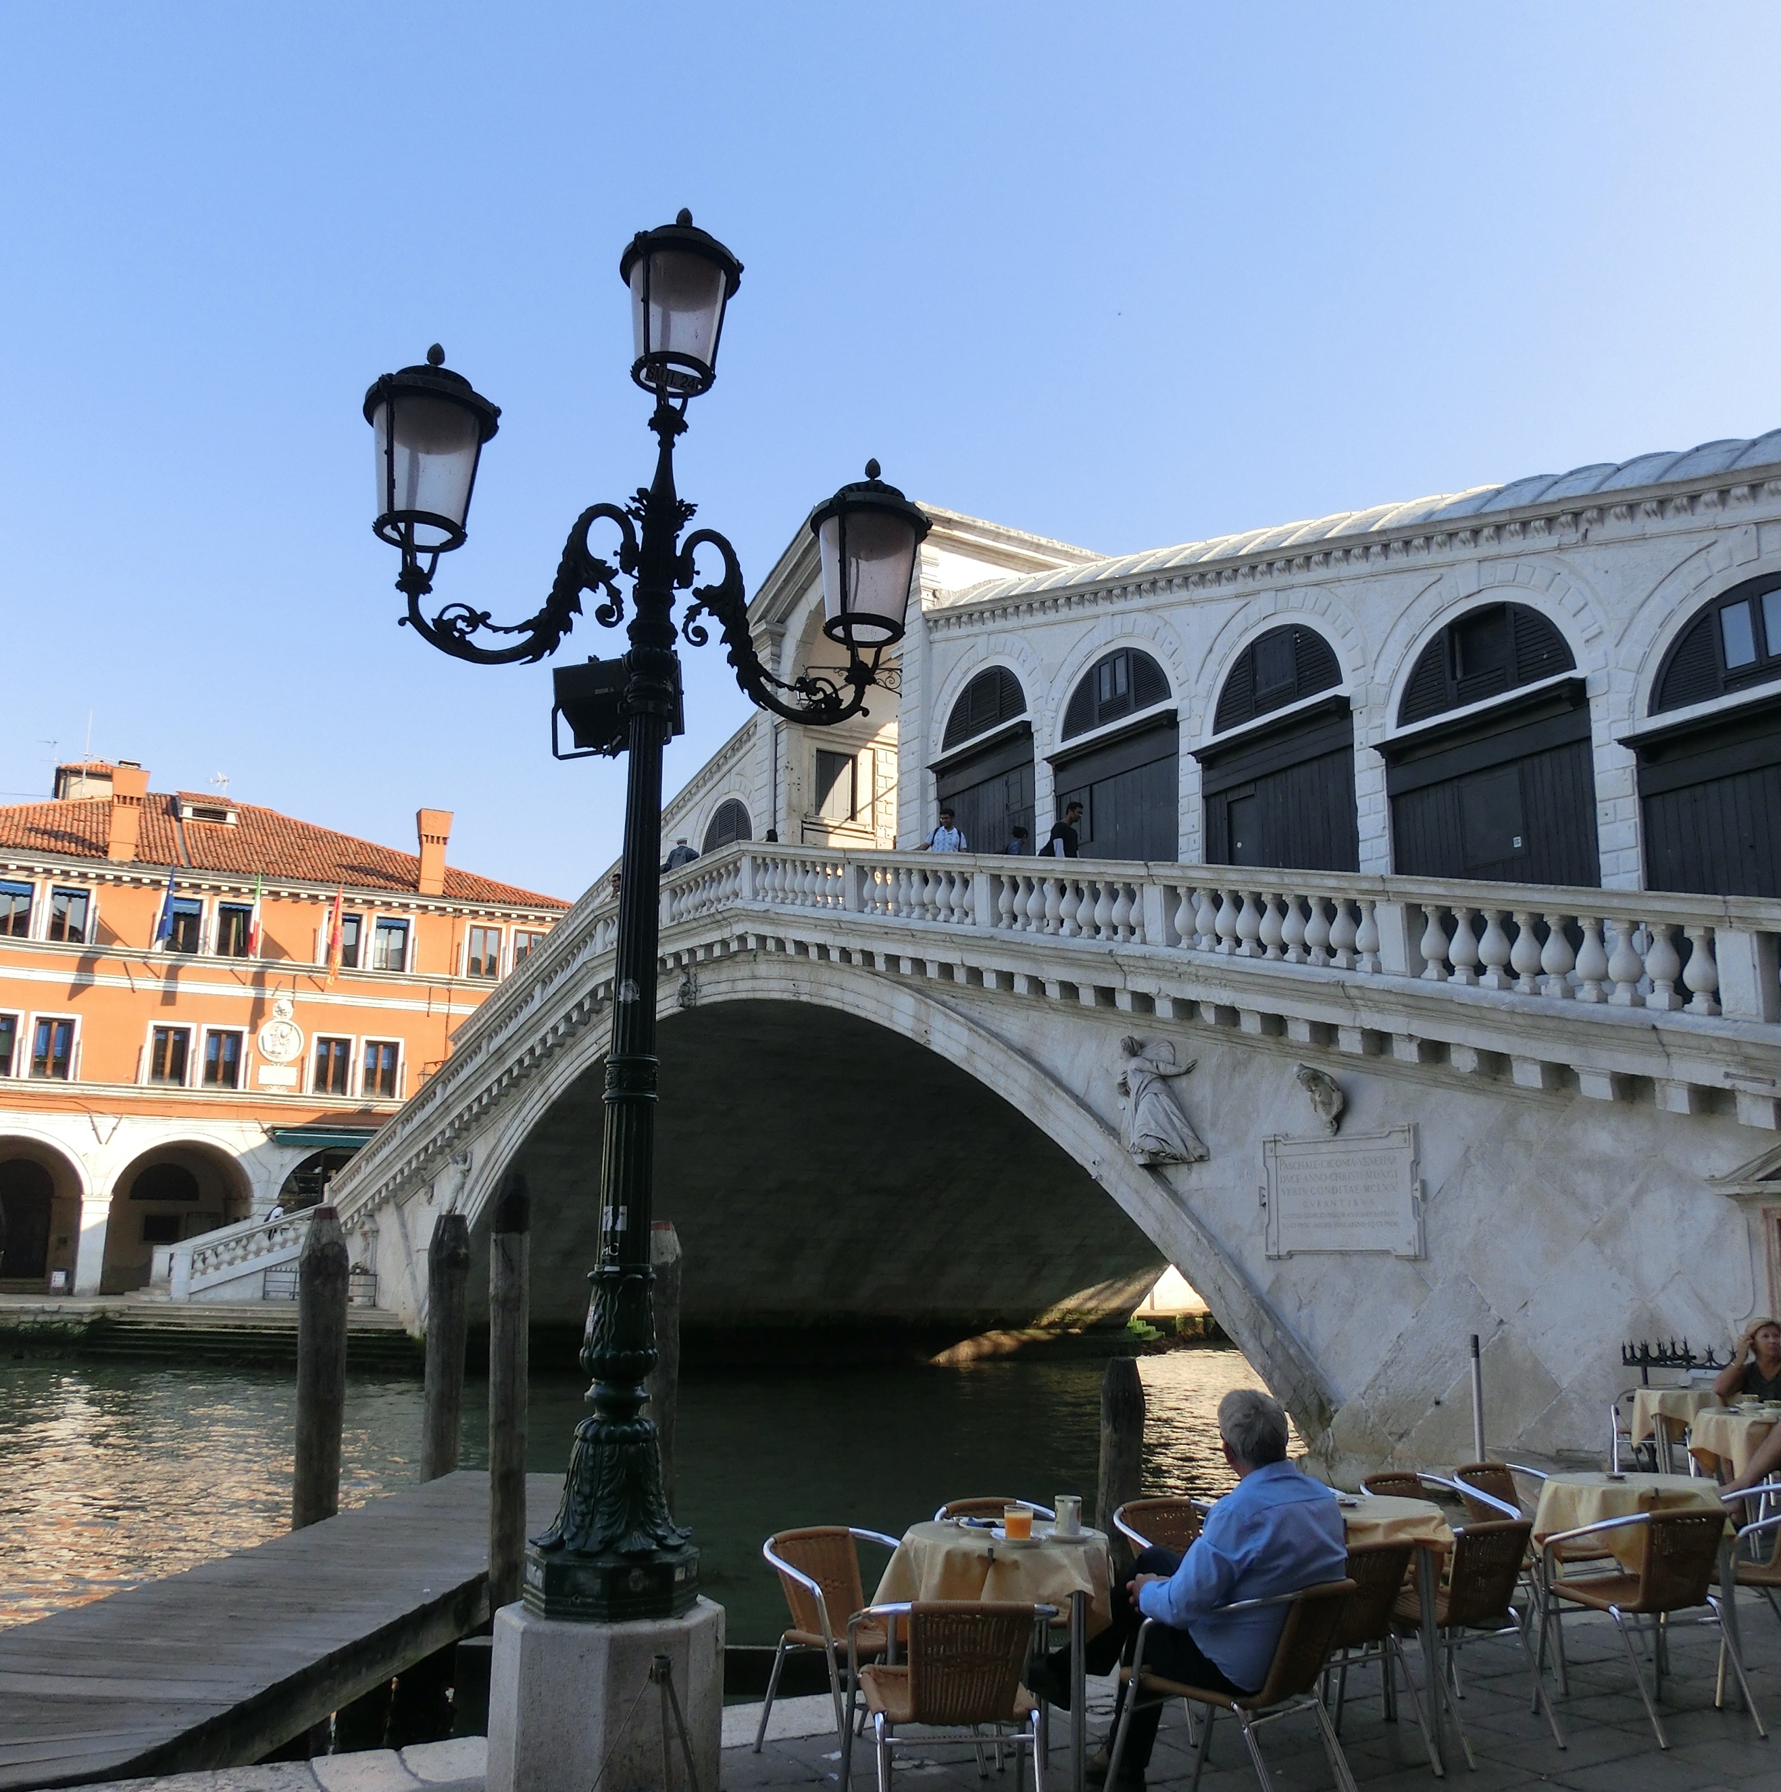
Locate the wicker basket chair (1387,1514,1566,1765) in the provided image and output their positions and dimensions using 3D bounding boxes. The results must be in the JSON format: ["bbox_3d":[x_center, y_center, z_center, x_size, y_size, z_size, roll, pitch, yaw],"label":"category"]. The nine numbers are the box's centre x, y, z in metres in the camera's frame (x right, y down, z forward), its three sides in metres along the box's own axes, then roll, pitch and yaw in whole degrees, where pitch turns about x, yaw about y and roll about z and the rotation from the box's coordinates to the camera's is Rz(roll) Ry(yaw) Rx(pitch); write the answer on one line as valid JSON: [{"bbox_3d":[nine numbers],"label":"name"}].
[{"bbox_3d":[1.940,2.551,5.753,0.560,0.730,0.590,9,-15,-31],"label":"wicker basket chair"}]

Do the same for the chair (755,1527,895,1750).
[{"bbox_3d":[-0.082,2.538,5.570,0.560,0.735,0.590,10,-16,-36],"label":"chair"}]

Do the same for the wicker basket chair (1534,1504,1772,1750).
[{"bbox_3d":[2.695,2.539,5.830,0.560,0.745,0.580,5,-13,-22],"label":"wicker basket chair"}]

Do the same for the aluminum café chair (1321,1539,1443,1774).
[{"bbox_3d":[1.442,2.509,5.517,0.560,0.730,0.590,9,-15,-30],"label":"aluminum café chair"}]

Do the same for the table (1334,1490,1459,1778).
[{"bbox_3d":[1.616,2.549,5.795,0.740,0.760,0.740,5,-14,-17],"label":"table"}]

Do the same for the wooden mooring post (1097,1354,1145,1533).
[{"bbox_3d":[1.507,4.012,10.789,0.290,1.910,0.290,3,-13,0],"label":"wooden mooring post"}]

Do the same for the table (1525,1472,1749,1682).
[{"bbox_3d":[2.824,2.616,6.172,0.760,0.740,0.760,-4,-12,19],"label":"table"}]

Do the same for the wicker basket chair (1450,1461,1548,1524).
[{"bbox_3d":[2.853,2.965,7.317,0.560,0.735,0.590,8,-14,-29],"label":"wicker basket chair"}]

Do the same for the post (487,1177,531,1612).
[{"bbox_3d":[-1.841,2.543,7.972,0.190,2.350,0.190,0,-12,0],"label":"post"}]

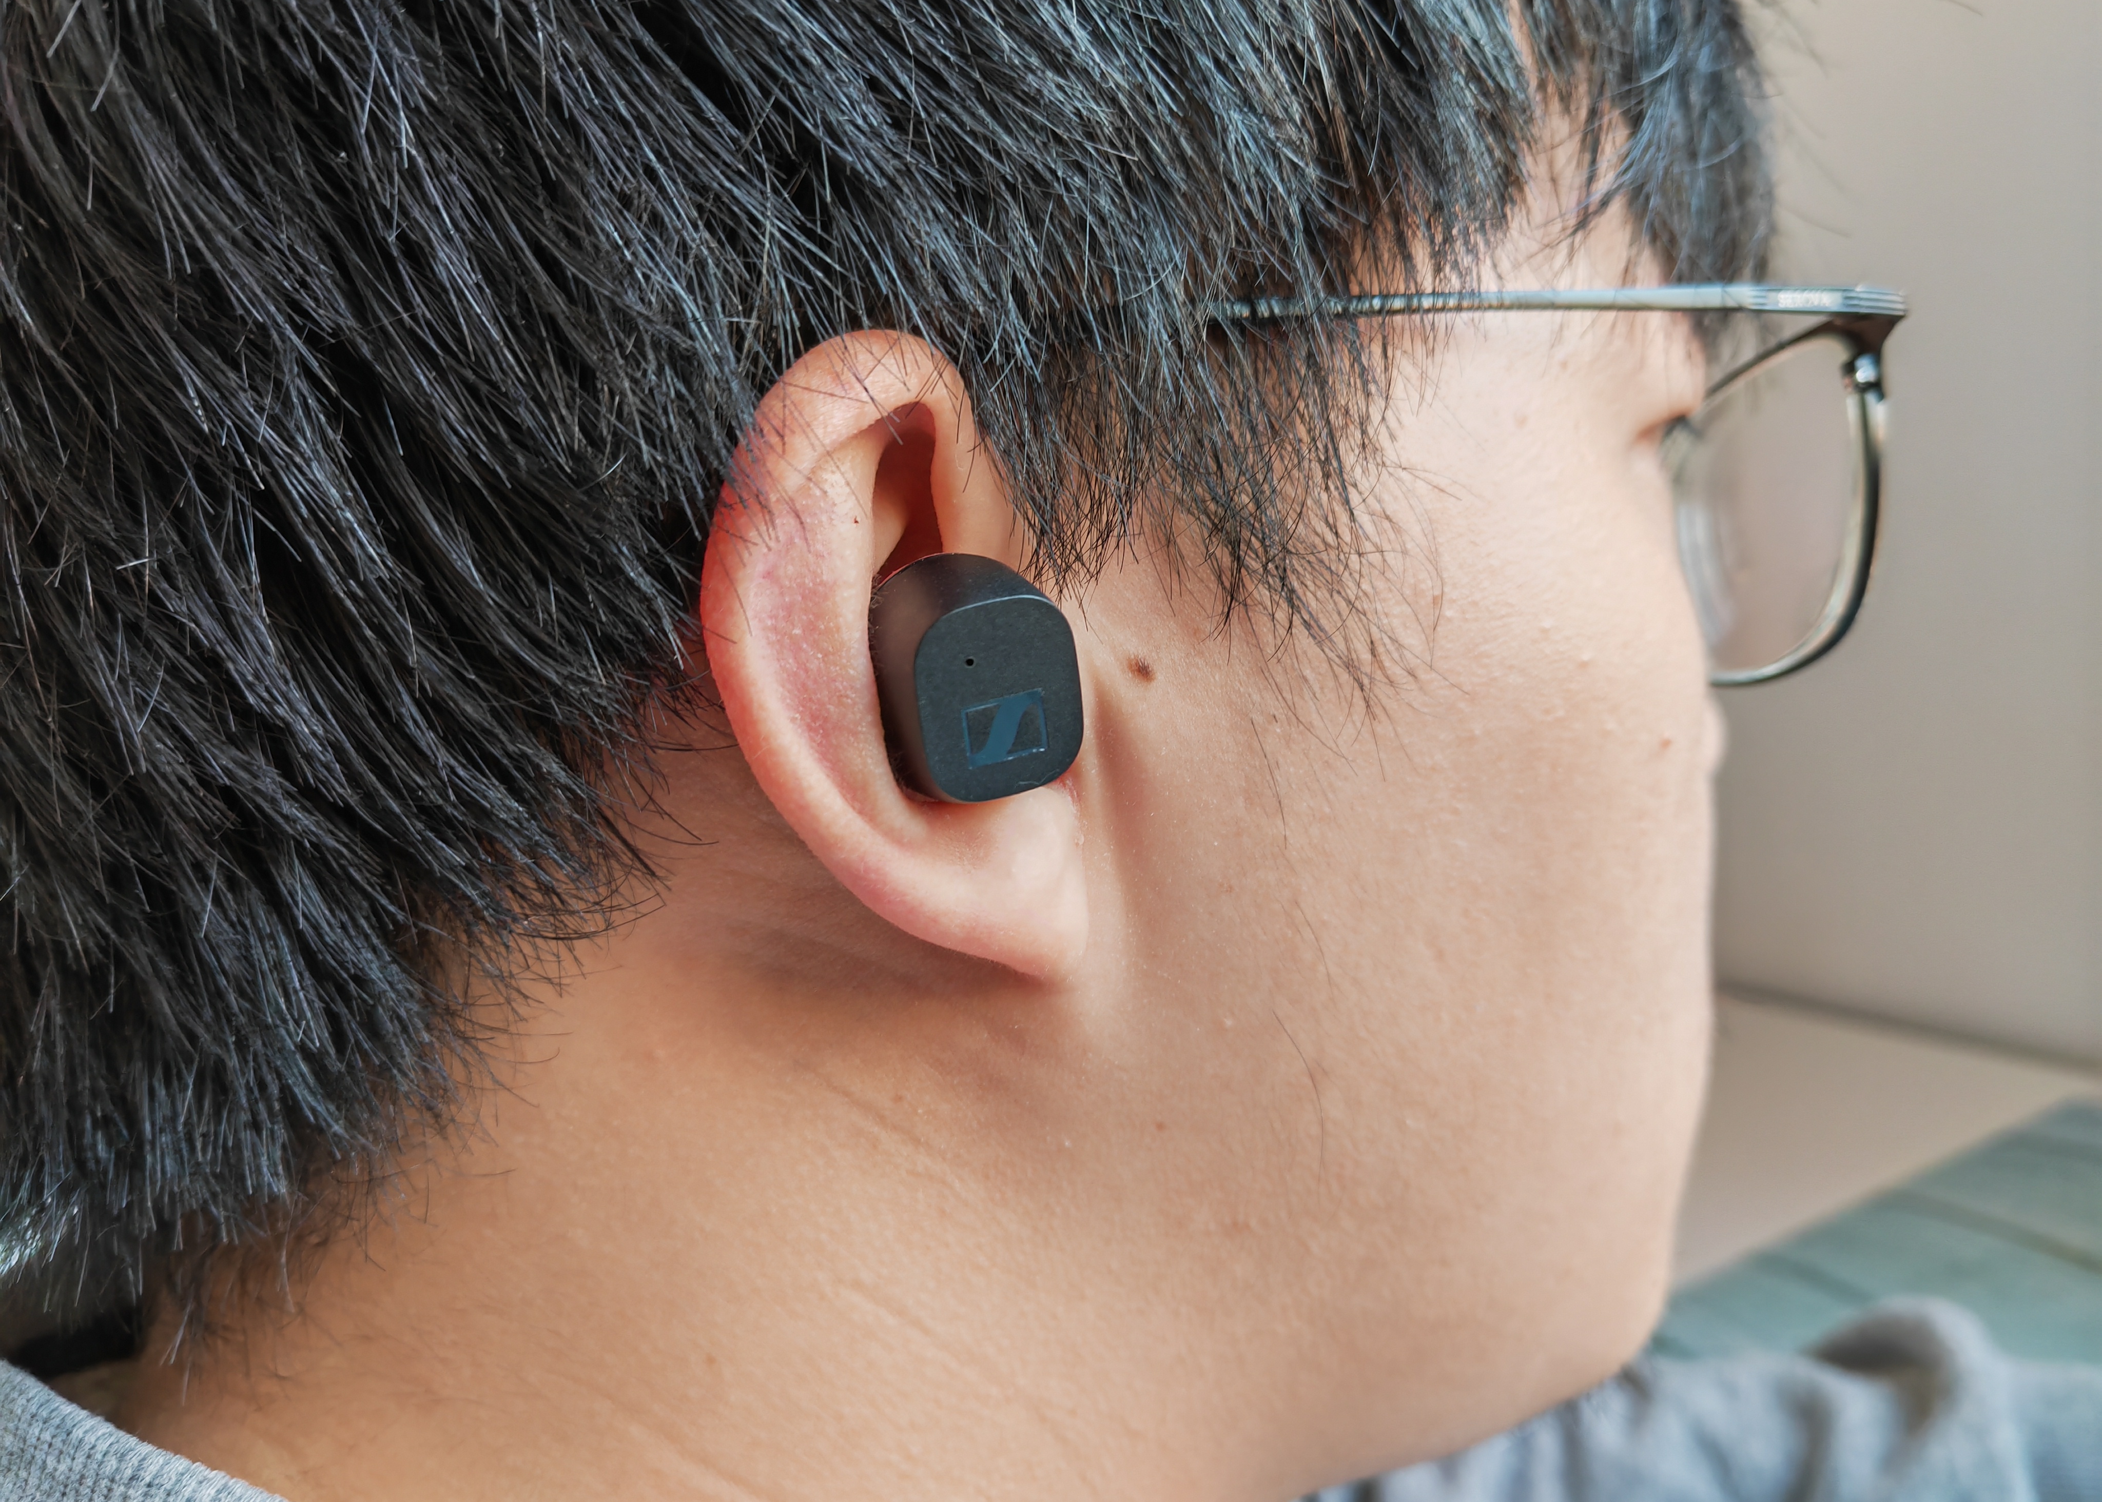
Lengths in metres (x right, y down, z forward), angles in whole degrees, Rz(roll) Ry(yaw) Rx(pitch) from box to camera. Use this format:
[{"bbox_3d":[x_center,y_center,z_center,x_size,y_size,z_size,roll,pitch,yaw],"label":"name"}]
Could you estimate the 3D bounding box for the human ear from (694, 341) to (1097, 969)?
[{"bbox_3d":[-0.014,-0.008,0.158,0.035,0.062,0.023,-16,7,-20],"label":"human ear"}]

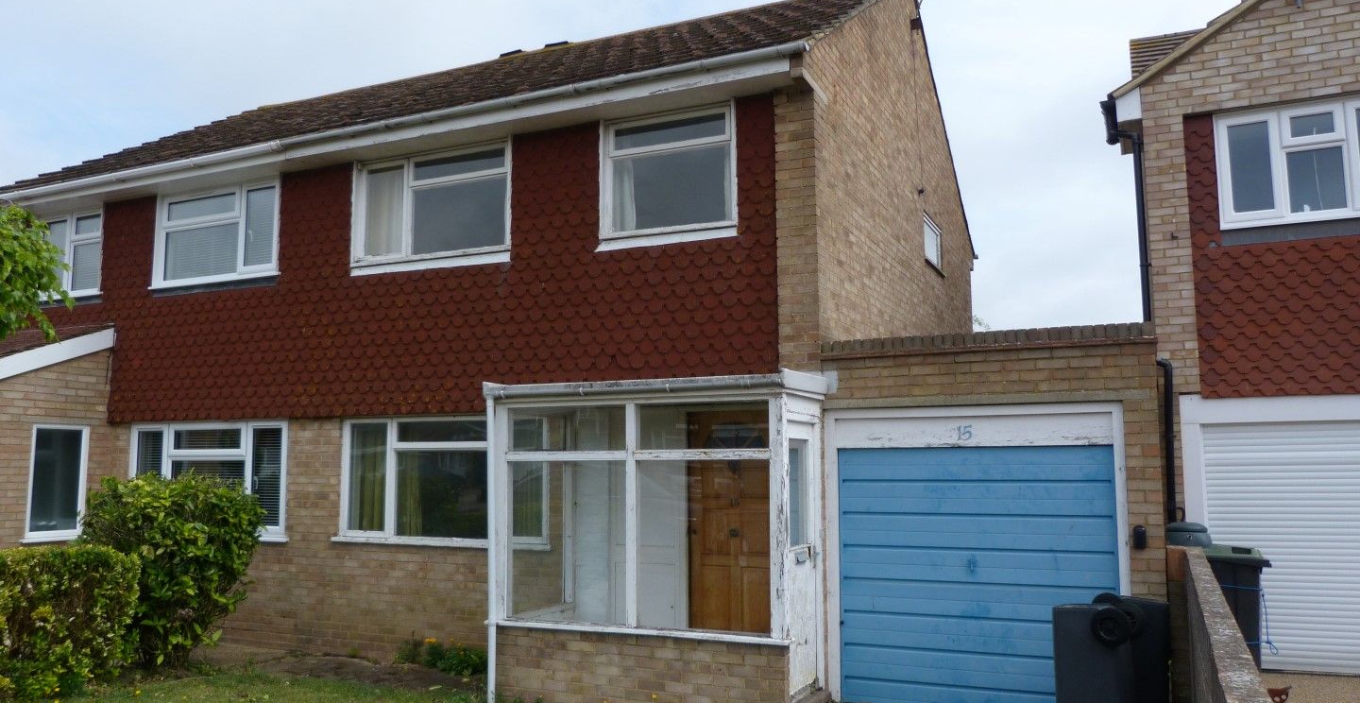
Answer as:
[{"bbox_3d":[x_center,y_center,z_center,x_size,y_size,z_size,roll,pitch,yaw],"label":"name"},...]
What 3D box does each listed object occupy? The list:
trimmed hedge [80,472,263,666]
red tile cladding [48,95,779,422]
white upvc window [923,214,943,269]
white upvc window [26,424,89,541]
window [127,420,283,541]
[{"bbox_3d":[-4.754,2.042,9.214,1.400,1.790,1.200,-3,-7,24],"label":"trimmed hedge"},{"bbox_3d":[-3.538,-0.616,9.821,9.465,2.549,0.120,-3,-7,24],"label":"red tile cladding"},{"bbox_3d":[3.313,-1.420,12.914,0.100,0.628,1.316,-3,-7,24],"label":"white upvc window"},{"bbox_3d":[-6.623,1.380,10.441,0.100,1.177,0.658,-3,-7,24],"label":"white upvc window"},{"bbox_3d":[-4.983,1.351,10.304,2.314,1.177,0.110,-3,-7,24],"label":"window"}]

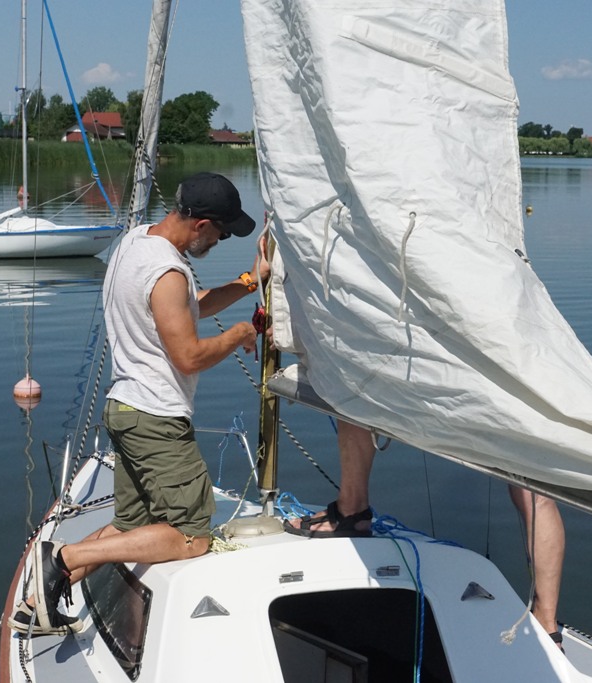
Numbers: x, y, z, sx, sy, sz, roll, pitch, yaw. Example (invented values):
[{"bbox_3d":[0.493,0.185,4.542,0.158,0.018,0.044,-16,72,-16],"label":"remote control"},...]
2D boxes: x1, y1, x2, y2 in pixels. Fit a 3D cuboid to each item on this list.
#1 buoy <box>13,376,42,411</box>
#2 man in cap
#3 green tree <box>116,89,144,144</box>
[{"bbox_3d":[-2.614,0.501,14.400,0.270,0.290,0.270,0,7,0],"label":"buoy"},{"bbox_3d":[-0.513,0.195,4.880,0.800,1.500,0.580,-2,8,-18],"label":"man in cap"},{"bbox_3d":[-31.662,-43.916,290.000,6.300,11.500,6.300,0,7,0],"label":"green tree"}]

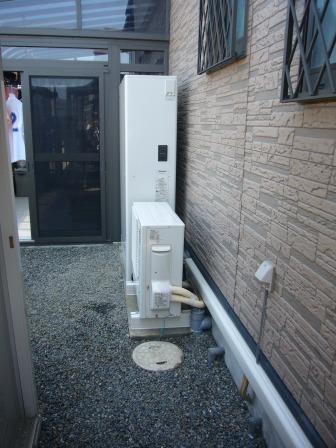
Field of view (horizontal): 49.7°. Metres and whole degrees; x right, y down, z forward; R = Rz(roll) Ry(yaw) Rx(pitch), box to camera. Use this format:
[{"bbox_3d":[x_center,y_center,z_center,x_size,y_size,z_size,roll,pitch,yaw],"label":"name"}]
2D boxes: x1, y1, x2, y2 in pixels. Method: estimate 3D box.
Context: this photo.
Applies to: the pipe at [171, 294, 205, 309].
[{"bbox_3d":[0.135,0.540,2.616,0.255,0.095,0.100,-2,16,-9],"label":"pipe"}]

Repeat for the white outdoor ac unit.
[{"bbox_3d":[-0.102,0.245,2.900,0.305,0.693,0.765,-2,16,-9],"label":"white outdoor ac unit"}]

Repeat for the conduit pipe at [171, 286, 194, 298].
[{"bbox_3d":[0.102,0.481,2.594,0.185,0.090,0.100,-2,16,-9],"label":"conduit pipe"}]

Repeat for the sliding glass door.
[{"bbox_3d":[-1.206,-0.777,4.374,0.905,2.050,0.060,-2,16,-9],"label":"sliding glass door"}]

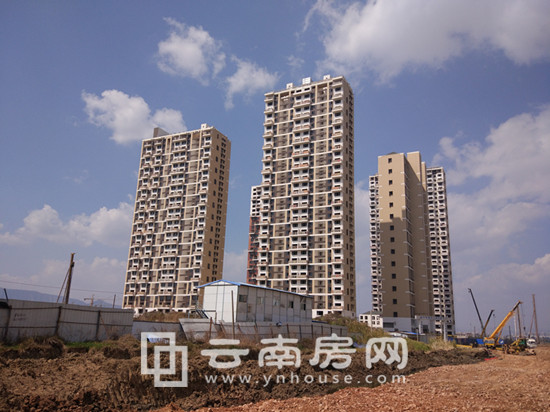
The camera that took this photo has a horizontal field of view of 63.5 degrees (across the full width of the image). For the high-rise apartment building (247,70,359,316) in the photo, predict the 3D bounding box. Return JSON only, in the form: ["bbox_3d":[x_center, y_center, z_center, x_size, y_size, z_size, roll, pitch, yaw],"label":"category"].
[{"bbox_3d":[13.637,-2.792,188.824,37.800,105.500,15.000,-6,-17,27],"label":"high-rise apartment building"}]

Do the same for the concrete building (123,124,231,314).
[{"bbox_3d":[-50.388,9.852,232.289,47.500,99.000,17.500,-6,-17,27],"label":"concrete building"}]

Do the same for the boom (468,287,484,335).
[{"bbox_3d":[62.875,33.328,137.816,1.000,15.330,1.000,-19,-22,19],"label":"boom"}]

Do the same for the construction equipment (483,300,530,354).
[{"bbox_3d":[49.294,25.632,94.953,8.500,10.519,6.500,16,-20,-42],"label":"construction equipment"}]

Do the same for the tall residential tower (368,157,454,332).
[{"bbox_3d":[70.839,19.473,230.557,37.000,90.400,23.000,-6,-17,27],"label":"tall residential tower"}]

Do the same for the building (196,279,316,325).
[{"bbox_3d":[-1.570,13.603,56.616,5.650,6.250,18.545,-7,-17,30],"label":"building"}]

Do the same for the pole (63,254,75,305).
[{"bbox_3d":[-21.300,8.880,45.548,0.450,8.171,0.450,9,-16,-23],"label":"pole"}]

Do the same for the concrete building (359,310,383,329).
[{"bbox_3d":[55.295,65.243,250.856,15.000,11.478,11.000,-6,-17,27],"label":"concrete building"}]

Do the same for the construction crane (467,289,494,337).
[{"bbox_3d":[63.807,33.392,137.377,7.600,15.606,4.000,-5,-17,24],"label":"construction crane"}]

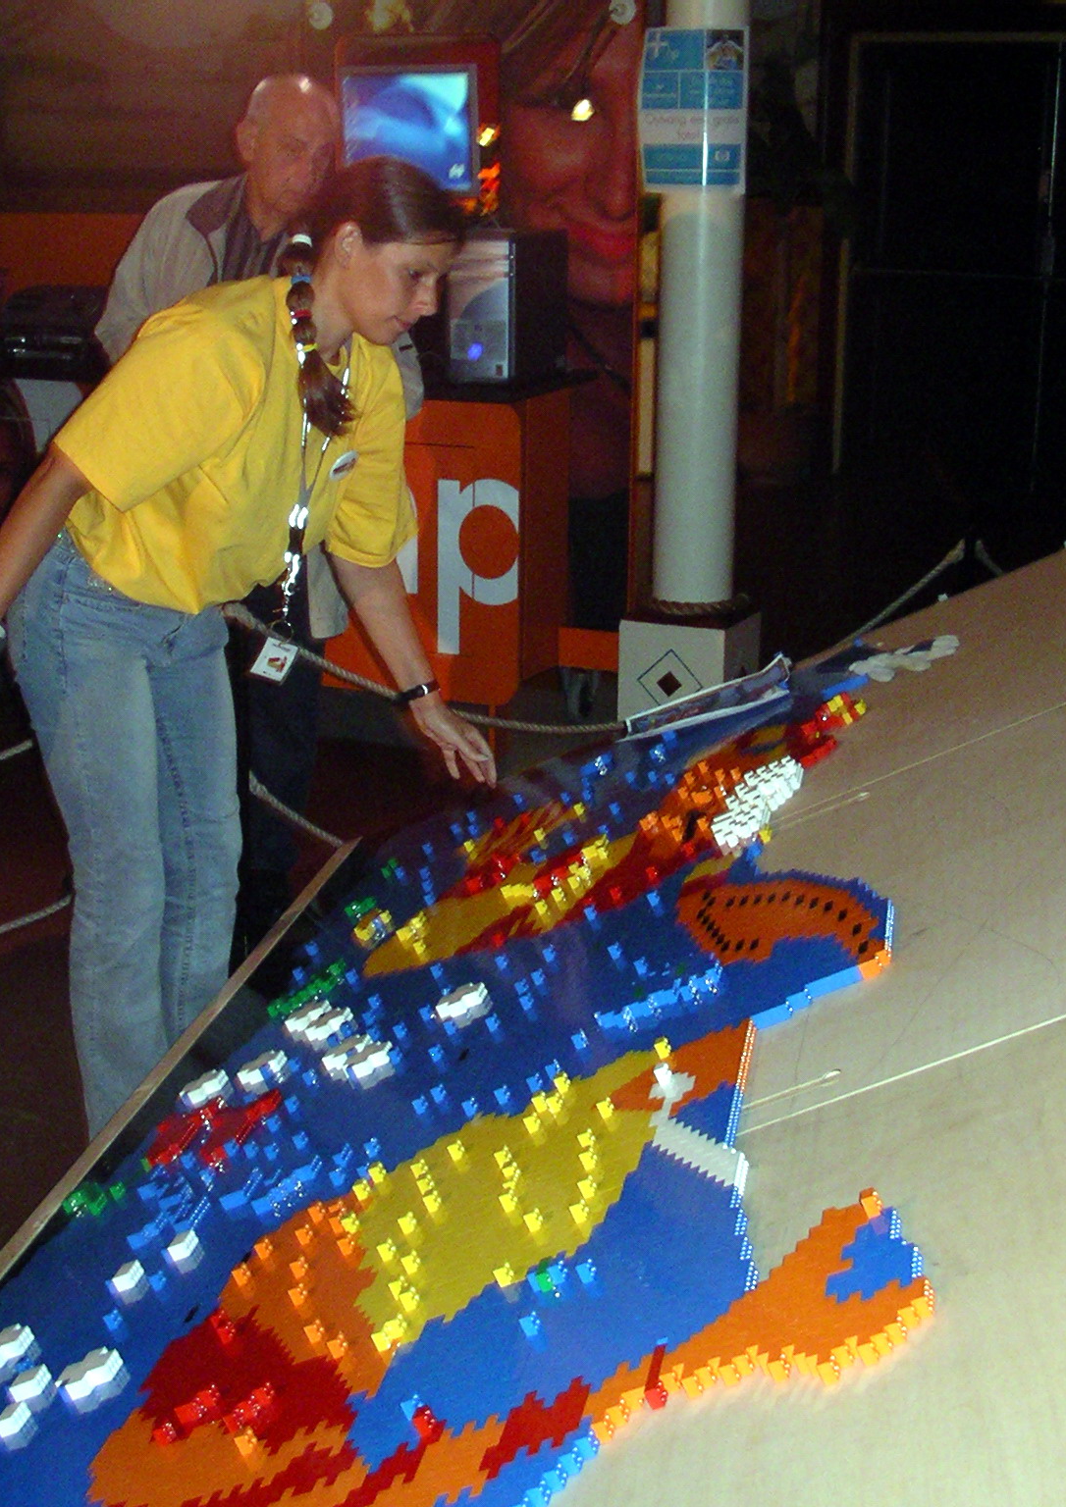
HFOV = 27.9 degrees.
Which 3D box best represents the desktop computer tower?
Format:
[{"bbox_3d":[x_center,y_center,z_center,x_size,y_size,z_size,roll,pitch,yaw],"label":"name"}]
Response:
[{"bbox_3d":[-0.058,-1.198,5.708,0.185,0.375,0.420,5,15,19],"label":"desktop computer tower"}]

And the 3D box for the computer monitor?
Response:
[{"bbox_3d":[-0.290,-1.544,5.319,0.375,0.315,0.070,6,18,21],"label":"computer monitor"}]

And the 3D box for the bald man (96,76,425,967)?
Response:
[{"bbox_3d":[-0.516,-0.427,4.096,0.600,1.680,0.420,-4,15,-19],"label":"bald man"}]

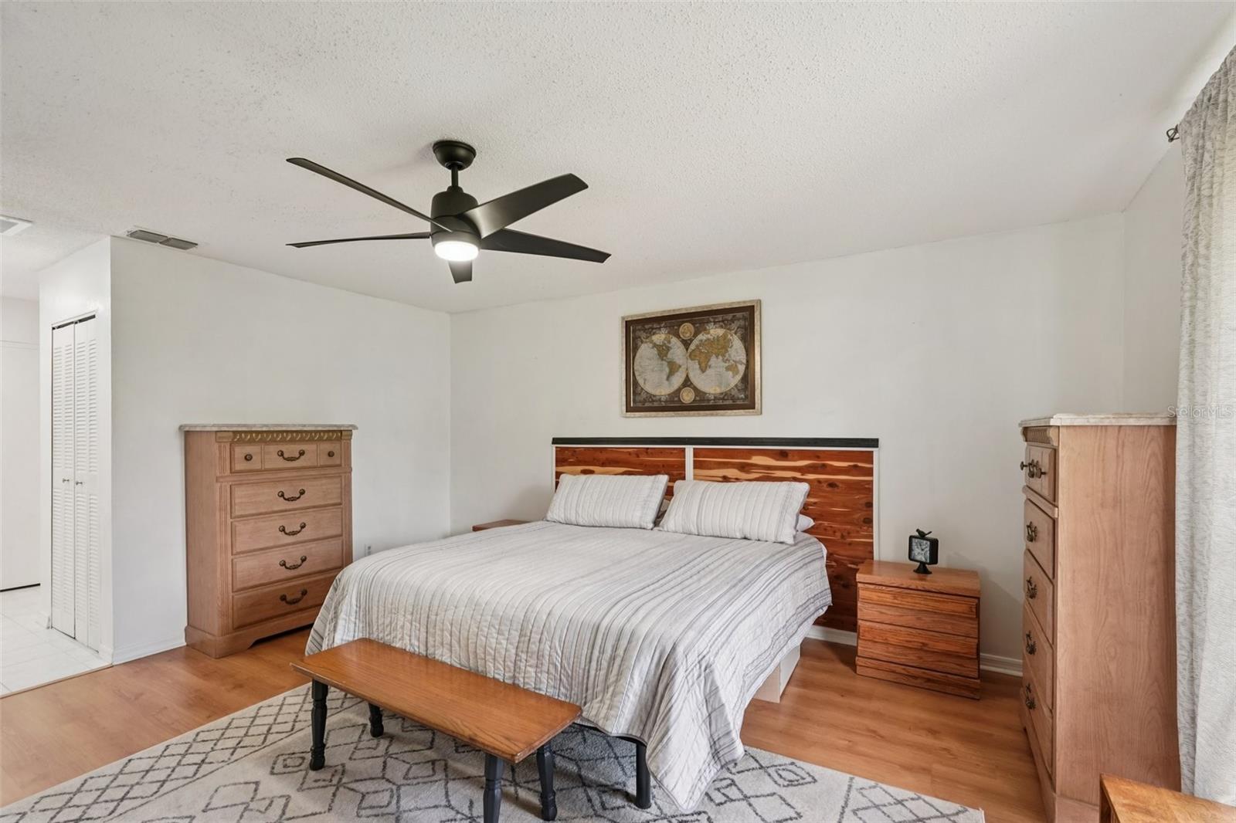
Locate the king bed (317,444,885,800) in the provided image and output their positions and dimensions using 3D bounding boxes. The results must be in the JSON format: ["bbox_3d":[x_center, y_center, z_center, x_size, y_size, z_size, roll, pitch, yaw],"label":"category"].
[{"bbox_3d":[-0.023,0.808,3.007,2.450,1.270,2.185,-1,-2,30],"label":"king bed"}]

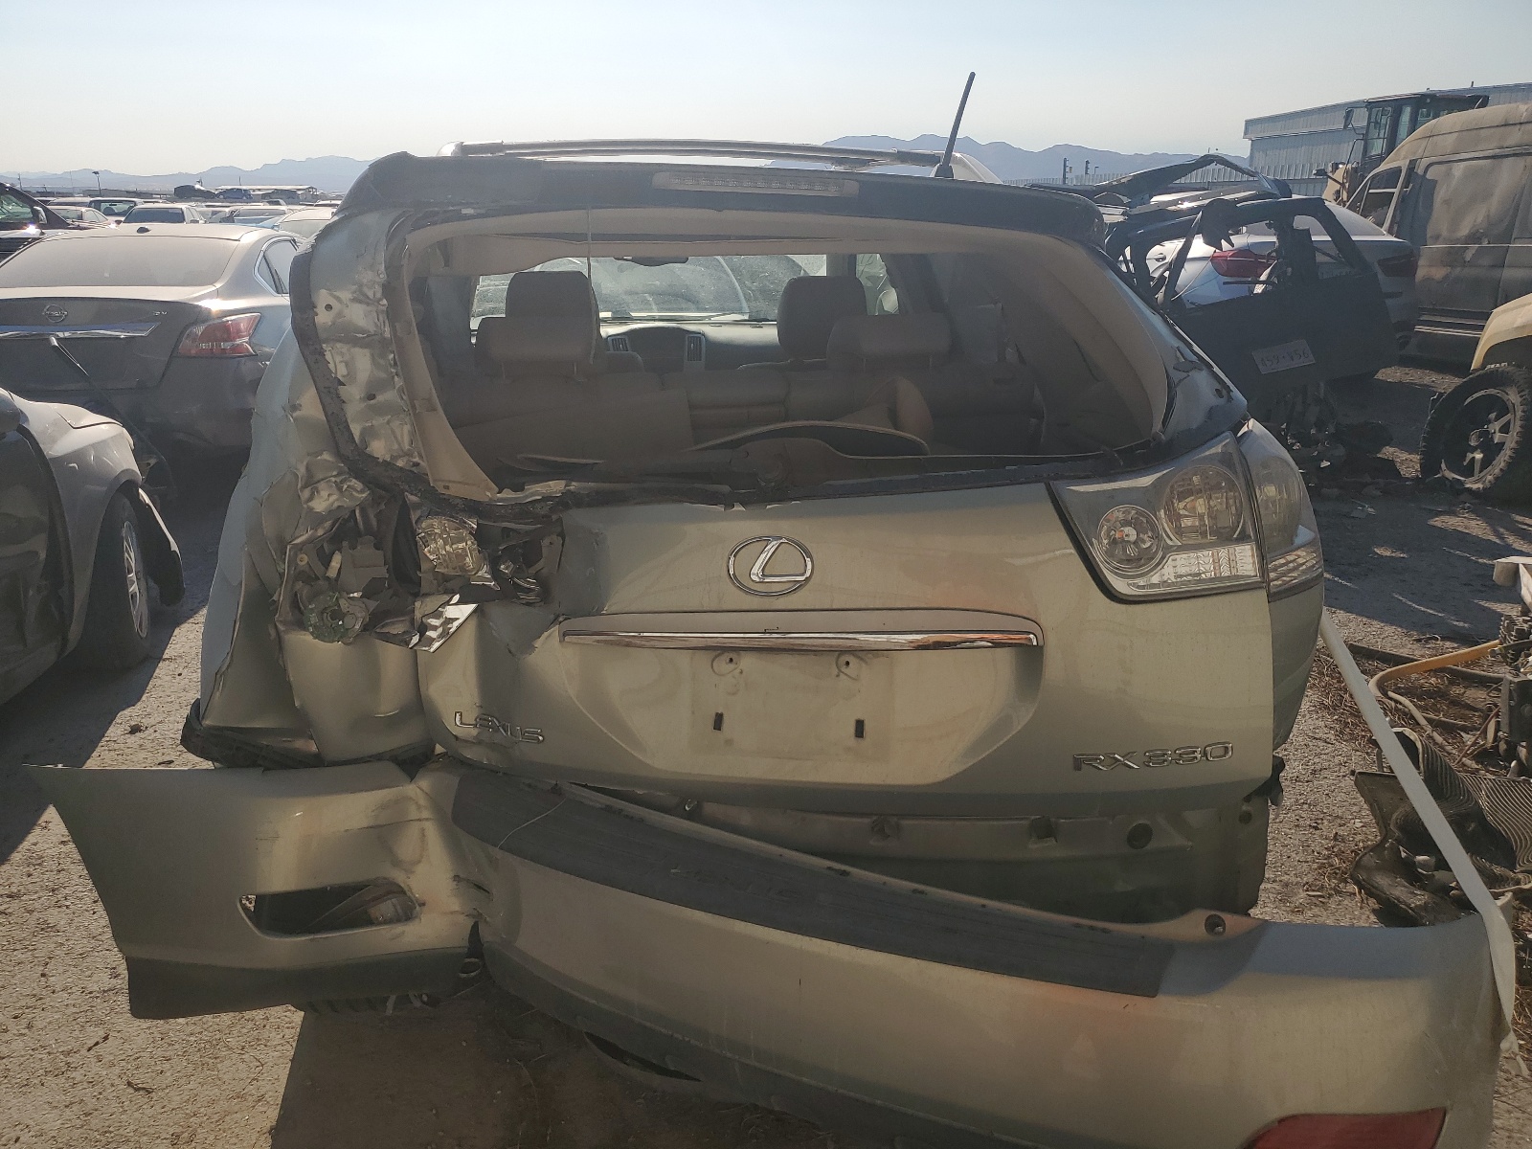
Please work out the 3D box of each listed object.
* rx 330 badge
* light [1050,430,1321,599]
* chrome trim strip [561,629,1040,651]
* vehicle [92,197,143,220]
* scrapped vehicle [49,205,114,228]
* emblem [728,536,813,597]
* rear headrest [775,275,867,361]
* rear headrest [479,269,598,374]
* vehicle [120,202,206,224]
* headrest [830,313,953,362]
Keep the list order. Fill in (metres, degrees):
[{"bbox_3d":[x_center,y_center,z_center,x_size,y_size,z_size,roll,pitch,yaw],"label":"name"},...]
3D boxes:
[{"bbox_3d":[0.616,0.290,1.830,0.268,0.028,0.010,-4,16,-13],"label":"rx 330 badge"},{"bbox_3d":[0.690,-0.103,1.926,0.450,0.245,0.230,-6,19,-17],"label":"light"},{"bbox_3d":[0.051,0.099,1.735,0.720,0.030,0.035,0,6,-1],"label":"chrome trim strip"},{"bbox_3d":[-22.900,-12.520,41.152,1.900,1.800,4.900,-5,19,-14],"label":"vehicle"},{"bbox_3d":[-19.200,-9.382,31.657,1.800,1.450,4.600,-5,19,-14],"label":"scrapped vehicle"},{"bbox_3d":[0.007,-0.012,1.742,0.129,0.092,0.014,-1,4,-2],"label":"emblem"},{"bbox_3d":[0.162,-0.747,3.350,0.265,0.235,0.130,-3,19,-8],"label":"rear headrest"},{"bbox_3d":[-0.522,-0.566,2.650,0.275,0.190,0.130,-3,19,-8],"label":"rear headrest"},{"bbox_3d":[-15.450,-8.868,29.826,1.800,1.450,4.700,-5,19,-14],"label":"vehicle"},{"bbox_3d":[0.283,-0.544,2.640,0.275,0.115,0.110,-3,19,-8],"label":"headrest"}]

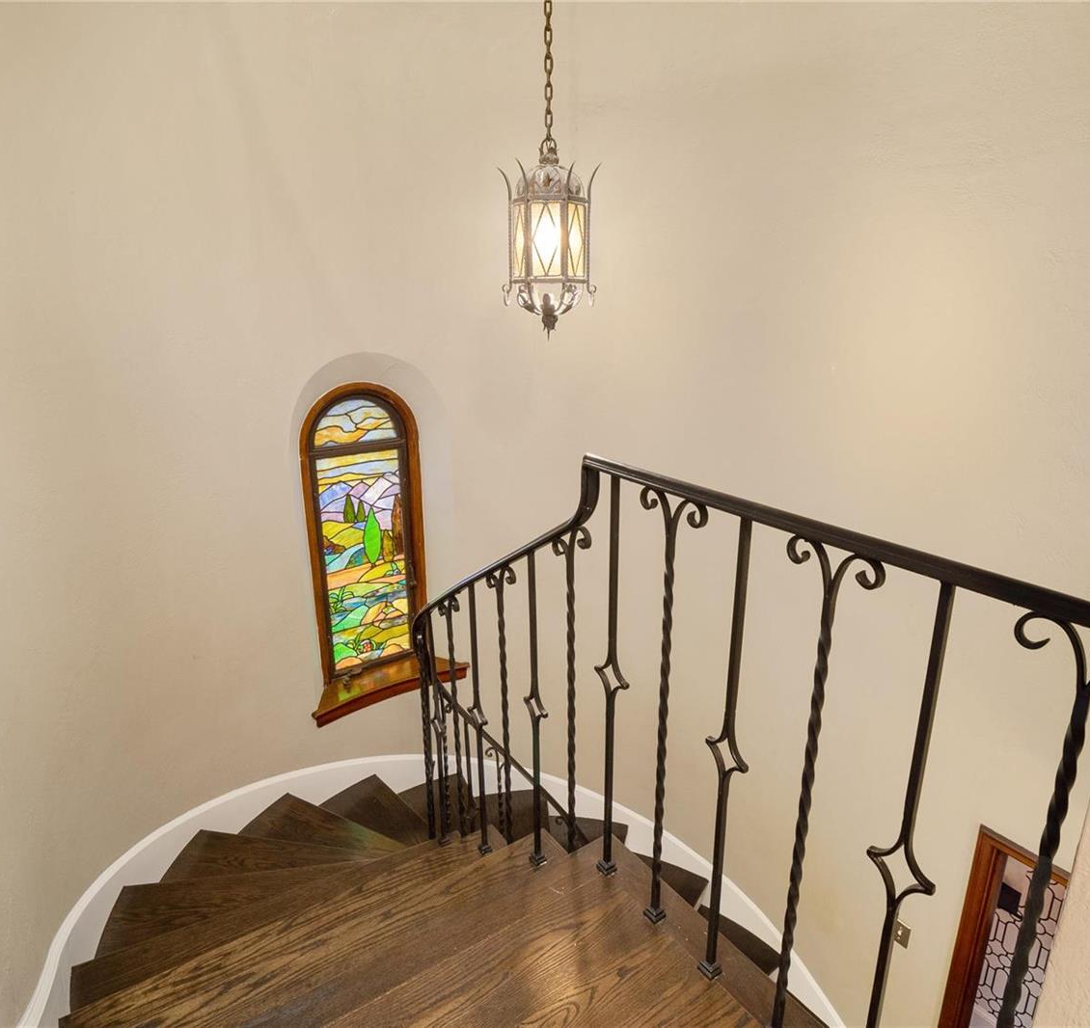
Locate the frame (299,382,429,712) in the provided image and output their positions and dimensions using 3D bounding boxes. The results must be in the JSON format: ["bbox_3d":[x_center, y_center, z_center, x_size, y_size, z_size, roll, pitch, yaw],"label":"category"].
[{"bbox_3d":[-0.913,0.133,3.616,0.650,1.650,0.160,-10,18,-31],"label":"frame"}]

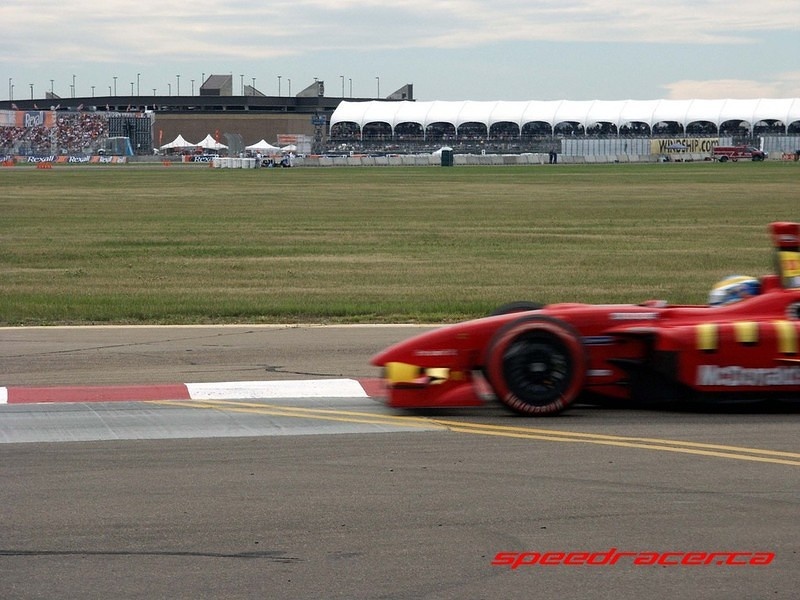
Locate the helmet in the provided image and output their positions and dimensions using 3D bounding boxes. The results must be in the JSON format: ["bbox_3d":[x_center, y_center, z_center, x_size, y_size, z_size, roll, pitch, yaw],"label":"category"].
[{"bbox_3d":[2.244,-0.027,28.900,0.320,0.265,0.250,0,2,0],"label":"helmet"}]

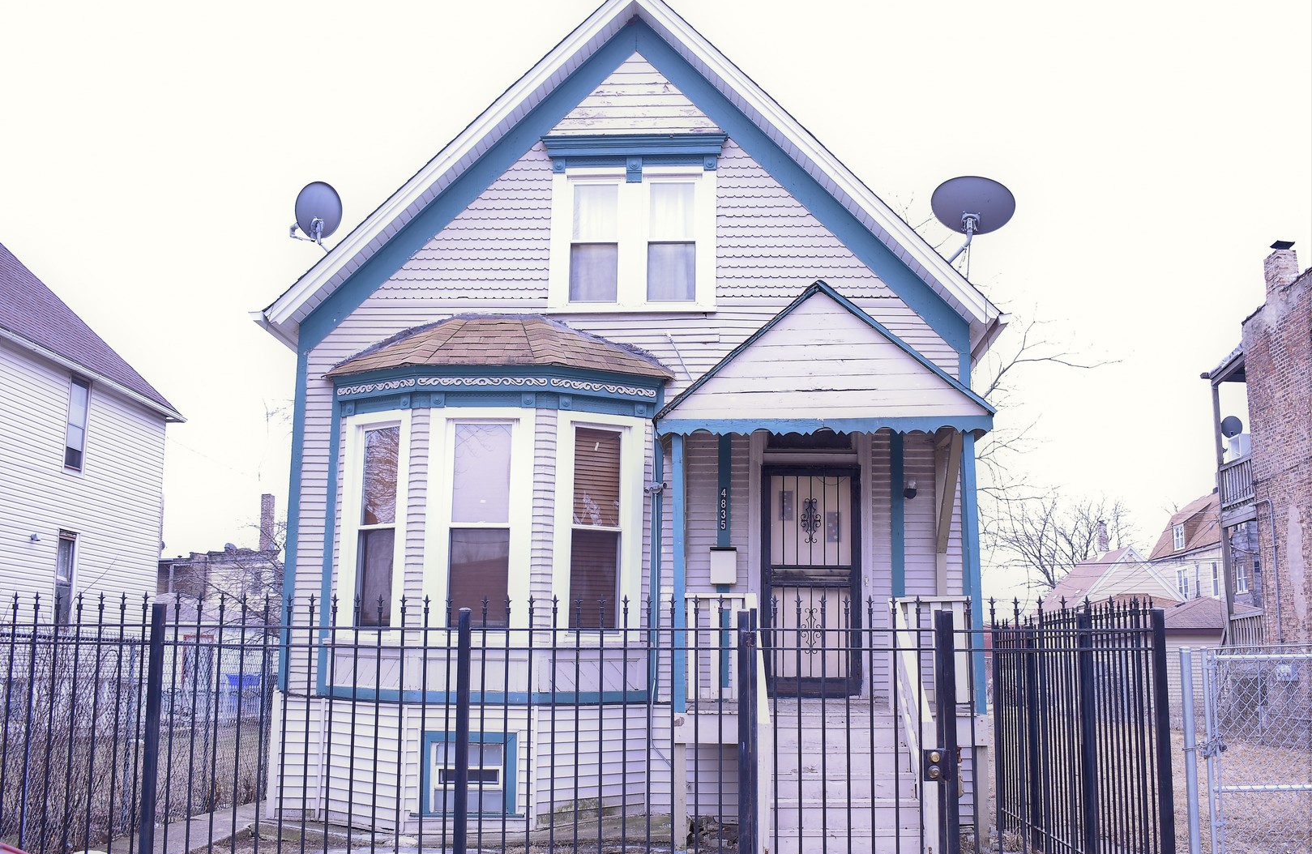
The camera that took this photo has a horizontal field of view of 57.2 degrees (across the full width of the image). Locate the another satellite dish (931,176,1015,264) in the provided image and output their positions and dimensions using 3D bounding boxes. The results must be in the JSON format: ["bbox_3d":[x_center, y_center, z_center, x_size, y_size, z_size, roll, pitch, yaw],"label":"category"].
[{"bbox_3d":[3.121,-2.022,11.834,0.820,0.820,0.550,-3,-9,21],"label":"another satellite dish"}]

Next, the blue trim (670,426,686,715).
[{"bbox_3d":[0.188,1.173,9.772,0.088,2.232,0.088,-1,-9,4],"label":"blue trim"}]

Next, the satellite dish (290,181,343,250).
[{"bbox_3d":[-3.497,-2.165,12.362,0.520,0.660,0.500,6,-10,-33],"label":"satellite dish"}]

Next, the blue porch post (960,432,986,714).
[{"bbox_3d":[2.541,1.156,9.595,0.088,2.199,0.088,-1,-9,4],"label":"blue porch post"}]

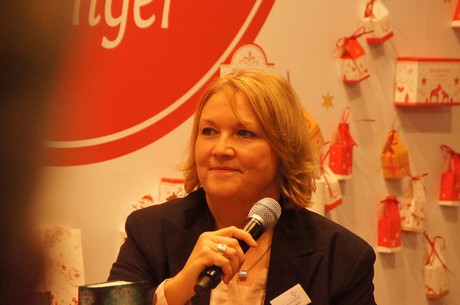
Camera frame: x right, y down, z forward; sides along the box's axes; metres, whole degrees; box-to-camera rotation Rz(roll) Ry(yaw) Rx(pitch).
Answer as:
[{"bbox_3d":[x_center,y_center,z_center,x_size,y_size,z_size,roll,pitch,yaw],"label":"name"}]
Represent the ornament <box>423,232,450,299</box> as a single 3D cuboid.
[{"bbox_3d":[0.438,0.241,8.092,0.037,0.127,0.039,3,11,44],"label":"ornament"}]

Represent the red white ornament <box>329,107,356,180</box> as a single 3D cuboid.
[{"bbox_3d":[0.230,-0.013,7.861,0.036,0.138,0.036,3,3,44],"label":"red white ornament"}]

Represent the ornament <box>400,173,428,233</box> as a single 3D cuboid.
[{"bbox_3d":[0.386,0.109,8.030,0.038,0.115,0.038,3,3,44],"label":"ornament"}]

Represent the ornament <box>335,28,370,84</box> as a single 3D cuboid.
[{"bbox_3d":[0.255,-0.197,7.873,0.040,0.107,0.036,3,15,44],"label":"ornament"}]

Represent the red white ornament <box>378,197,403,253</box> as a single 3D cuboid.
[{"bbox_3d":[0.334,0.151,7.979,0.036,0.113,0.036,3,3,44],"label":"red white ornament"}]

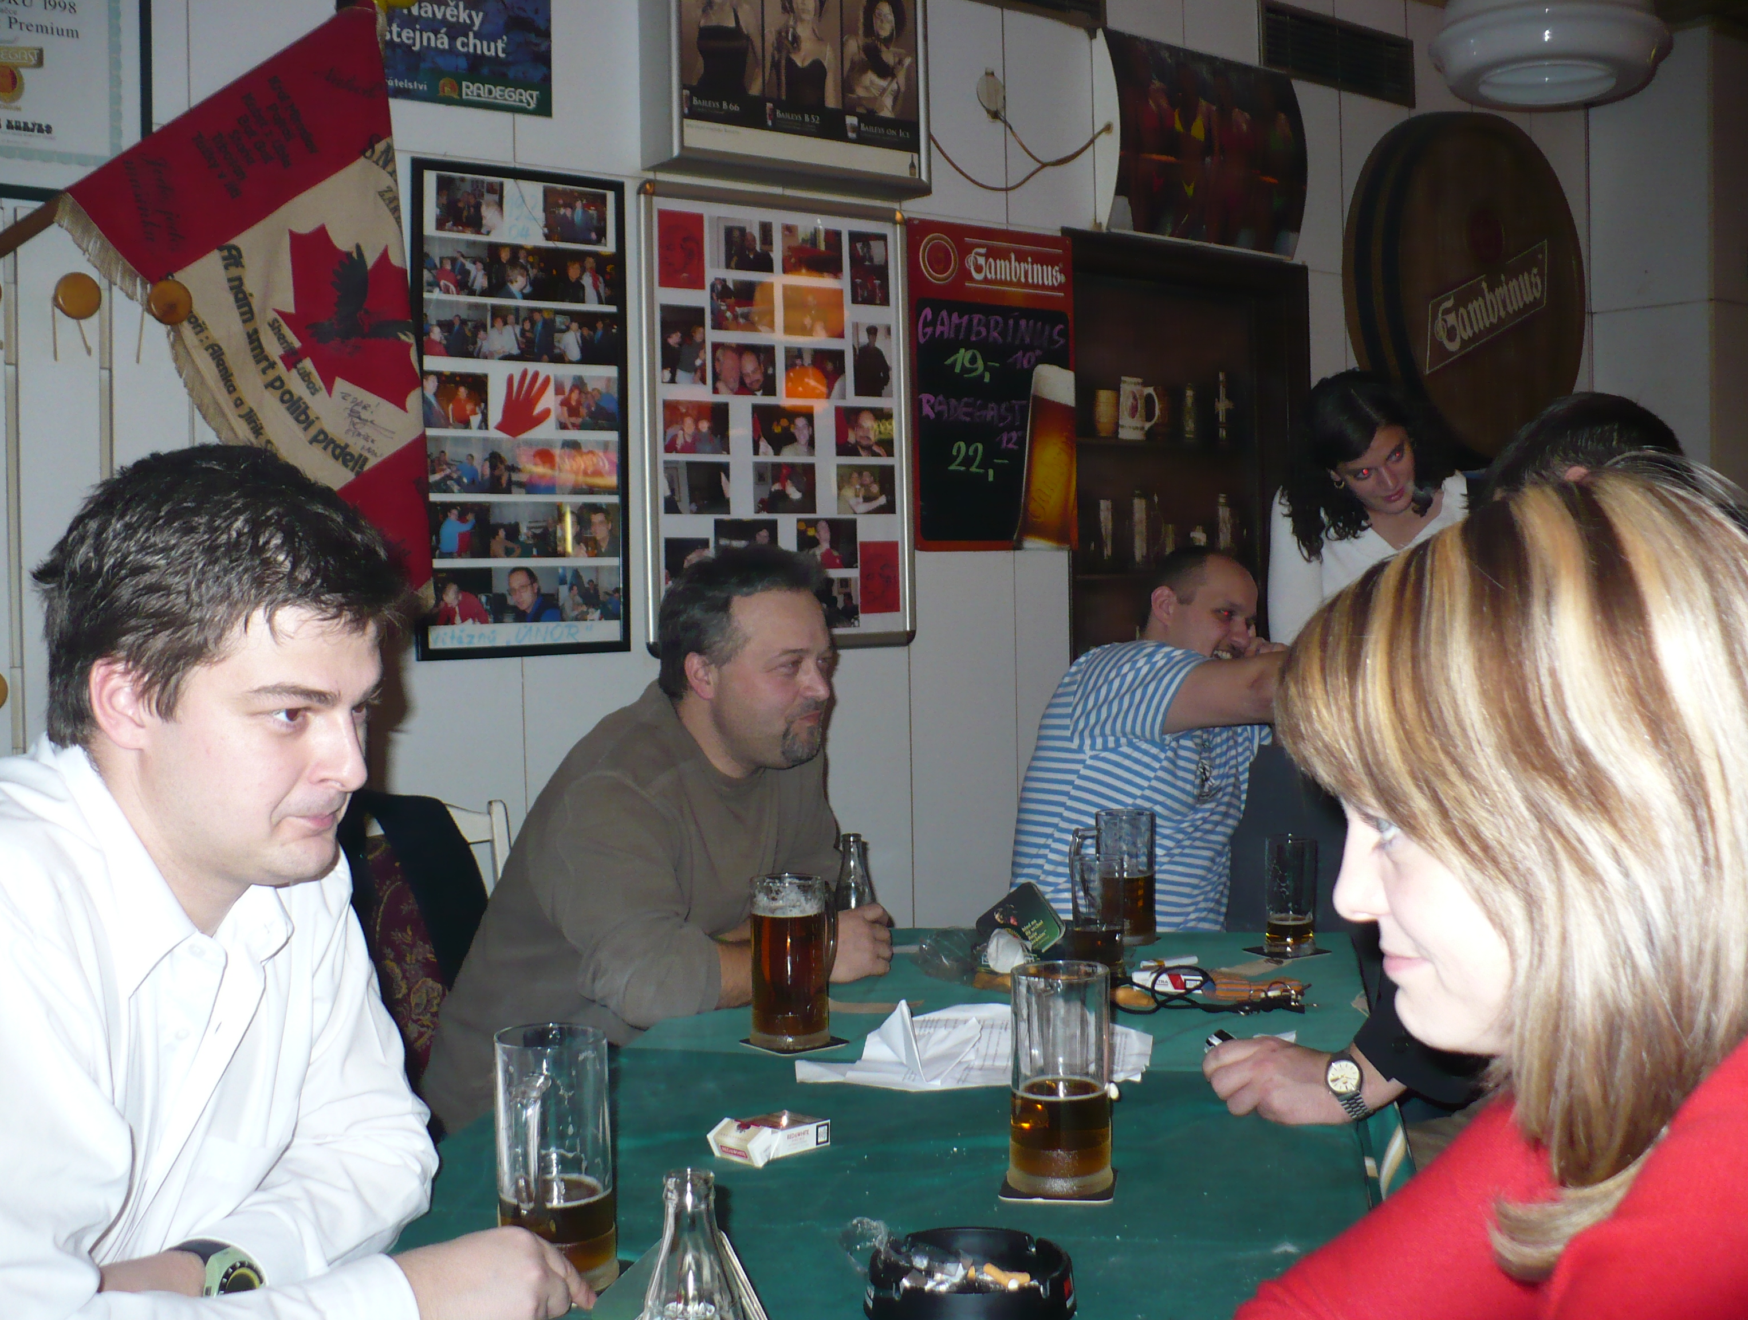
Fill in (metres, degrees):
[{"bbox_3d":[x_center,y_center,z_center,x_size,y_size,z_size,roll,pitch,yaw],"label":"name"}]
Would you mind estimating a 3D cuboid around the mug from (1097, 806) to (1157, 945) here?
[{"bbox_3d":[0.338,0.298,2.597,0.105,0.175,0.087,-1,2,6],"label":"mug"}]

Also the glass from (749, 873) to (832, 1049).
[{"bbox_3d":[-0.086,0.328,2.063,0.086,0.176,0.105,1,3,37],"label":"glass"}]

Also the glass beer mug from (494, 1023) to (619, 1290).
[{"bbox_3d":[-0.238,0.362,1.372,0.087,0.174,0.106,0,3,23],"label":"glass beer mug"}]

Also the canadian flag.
[{"bbox_3d":[-0.990,-0.575,2.980,0.600,0.990,0.100,-3,3,-37],"label":"canadian flag"}]

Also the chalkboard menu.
[{"bbox_3d":[0.260,-0.575,4.000,0.460,0.690,0.020,-3,3,-37],"label":"chalkboard menu"}]

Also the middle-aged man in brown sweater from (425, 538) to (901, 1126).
[{"bbox_3d":[-0.190,0.500,2.170,0.680,1.280,0.570,0,3,25],"label":"middle-aged man in brown sweater"}]

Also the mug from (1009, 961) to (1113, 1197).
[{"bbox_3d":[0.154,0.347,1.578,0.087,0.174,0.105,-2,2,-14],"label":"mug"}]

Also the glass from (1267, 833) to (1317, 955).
[{"bbox_3d":[0.552,0.312,2.501,0.067,0.151,0.080,-1,2,-11],"label":"glass"}]

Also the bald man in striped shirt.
[{"bbox_3d":[0.520,0.460,3.100,0.680,1.280,0.550,0,3,23],"label":"bald man in striped shirt"}]

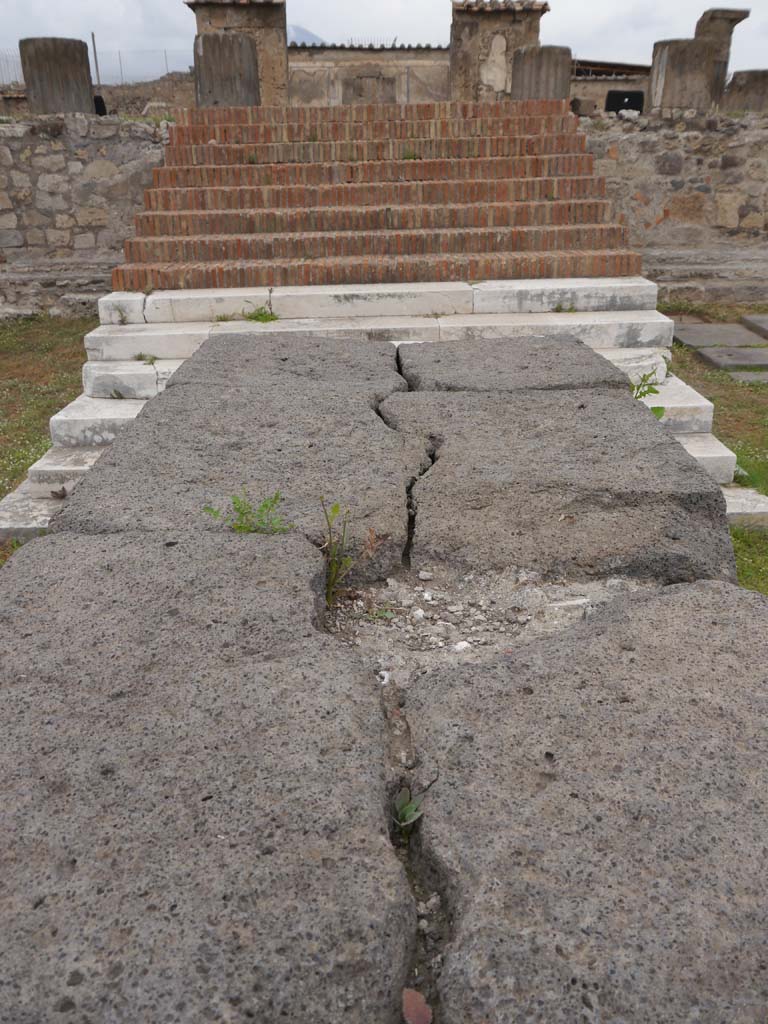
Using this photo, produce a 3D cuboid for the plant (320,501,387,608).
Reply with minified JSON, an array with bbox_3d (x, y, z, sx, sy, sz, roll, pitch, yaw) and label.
[{"bbox_3d":[-0.057,0.076,1.517,0.115,0.202,0.103,-1,24,0],"label":"plant"}]

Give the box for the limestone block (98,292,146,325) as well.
[{"bbox_3d":[-2.068,-1.690,6.771,0.371,0.194,0.466,-1,24,0],"label":"limestone block"}]

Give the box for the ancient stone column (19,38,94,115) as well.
[{"bbox_3d":[-4.206,-5.601,10.724,0.880,0.933,0.880,-1,24,0],"label":"ancient stone column"}]

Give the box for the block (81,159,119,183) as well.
[{"bbox_3d":[-3.219,-3.919,9.494,0.406,0.229,0.275,-1,24,0],"label":"block"}]

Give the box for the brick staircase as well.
[{"bbox_3d":[-0.088,-3.191,7.984,4.300,1.419,3.260,-1,24,0],"label":"brick staircase"}]

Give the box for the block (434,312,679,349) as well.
[{"bbox_3d":[1.273,-1.380,6.318,1.730,0.189,0.436,-1,24,0],"label":"block"}]

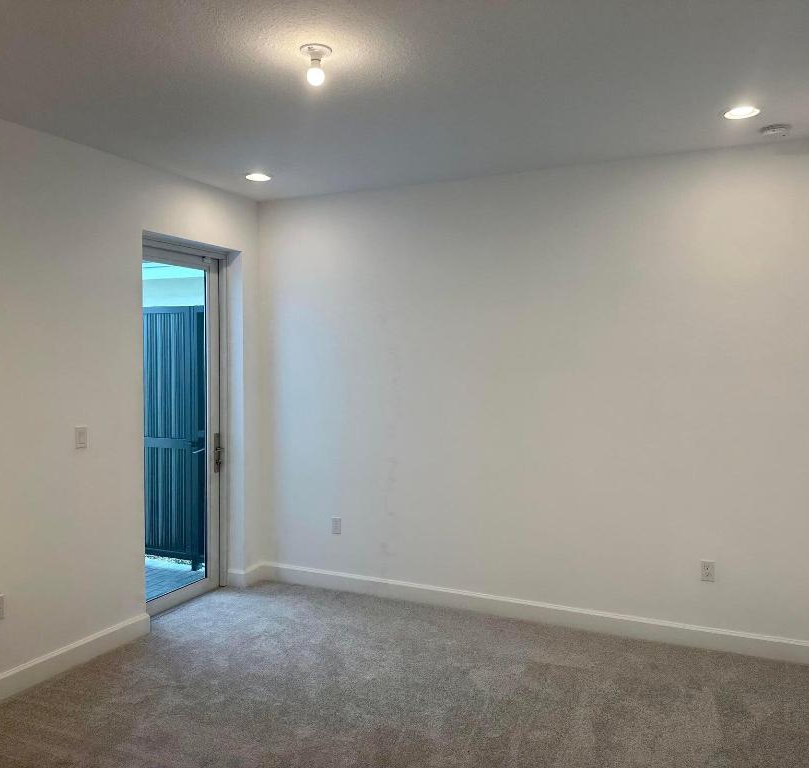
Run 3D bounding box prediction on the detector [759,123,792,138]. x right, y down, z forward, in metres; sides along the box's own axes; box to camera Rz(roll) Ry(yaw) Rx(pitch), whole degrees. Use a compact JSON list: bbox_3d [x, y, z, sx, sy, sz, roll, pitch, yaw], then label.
[{"bbox_3d":[1.846,-1.244,3.528,0.143,0.042,0.143,1,2,25],"label":"detector"}]

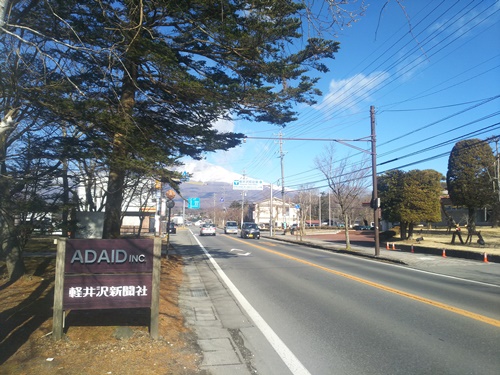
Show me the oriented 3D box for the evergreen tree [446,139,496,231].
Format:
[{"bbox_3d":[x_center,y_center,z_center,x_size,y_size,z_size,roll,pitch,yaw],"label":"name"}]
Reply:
[{"bbox_3d":[19.596,-0.112,33.145,3.950,8.400,3.950,1,-5,-10],"label":"evergreen tree"}]

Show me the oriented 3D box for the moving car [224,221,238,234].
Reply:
[{"bbox_3d":[-2.386,5.196,49.232,1.480,1.770,3.400,1,-5,-10],"label":"moving car"}]

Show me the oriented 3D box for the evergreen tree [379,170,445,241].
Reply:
[{"bbox_3d":[11.719,1.210,27.503,4.500,5.150,4.100,1,-5,-10],"label":"evergreen tree"}]

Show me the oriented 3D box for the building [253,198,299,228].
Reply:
[{"bbox_3d":[6.495,6.385,93.806,10.500,7.600,11.000,1,-5,-10],"label":"building"}]

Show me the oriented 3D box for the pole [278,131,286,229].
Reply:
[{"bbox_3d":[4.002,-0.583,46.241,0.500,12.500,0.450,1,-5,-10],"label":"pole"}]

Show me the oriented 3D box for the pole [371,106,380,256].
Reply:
[{"bbox_3d":[5.865,-0.388,17.506,0.250,6.970,0.250,1,-5,-10],"label":"pole"}]

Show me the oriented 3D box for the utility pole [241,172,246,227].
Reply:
[{"bbox_3d":[-1.369,2.493,79.097,0.500,12.300,0.450,1,-5,-10],"label":"utility pole"}]

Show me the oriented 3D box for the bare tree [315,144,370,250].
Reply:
[{"bbox_3d":[5.010,0.486,20.339,2.850,5.700,2.700,1,-5,-10],"label":"bare tree"}]

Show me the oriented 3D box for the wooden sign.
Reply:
[{"bbox_3d":[-1.949,1.350,5.099,1.340,1.330,0.130,1,-5,-6],"label":"wooden sign"}]

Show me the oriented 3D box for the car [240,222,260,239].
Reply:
[{"bbox_3d":[0.048,4.068,35.779,1.480,1.590,3.400,1,-5,-10],"label":"car"}]

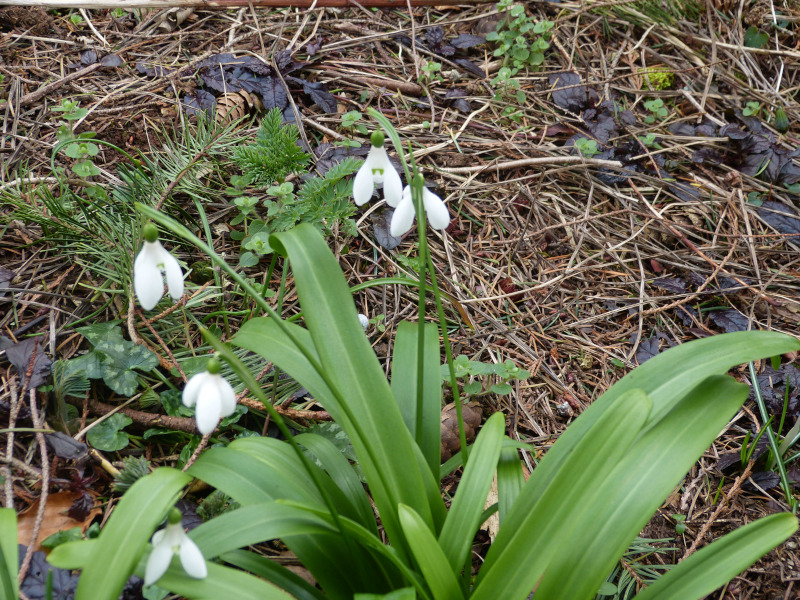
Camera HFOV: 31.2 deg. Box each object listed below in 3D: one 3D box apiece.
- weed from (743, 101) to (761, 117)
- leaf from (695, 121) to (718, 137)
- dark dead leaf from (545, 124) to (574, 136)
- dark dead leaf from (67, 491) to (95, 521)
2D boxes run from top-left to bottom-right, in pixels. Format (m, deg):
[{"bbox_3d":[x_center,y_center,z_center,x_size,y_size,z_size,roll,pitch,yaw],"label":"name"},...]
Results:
[{"bbox_3d":[0.205,-0.112,0.835,0.011,0.006,0.008,0,42,0],"label":"weed"},{"bbox_3d":[0.204,-0.114,0.953,0.016,0.007,0.012,0,40,0],"label":"leaf"},{"bbox_3d":[0.106,-0.113,0.951,0.020,0.007,0.008,0,40,0],"label":"dark dead leaf"},{"bbox_3d":[-0.137,0.088,0.615,0.012,0.006,0.012,0,42,0],"label":"dark dead leaf"}]

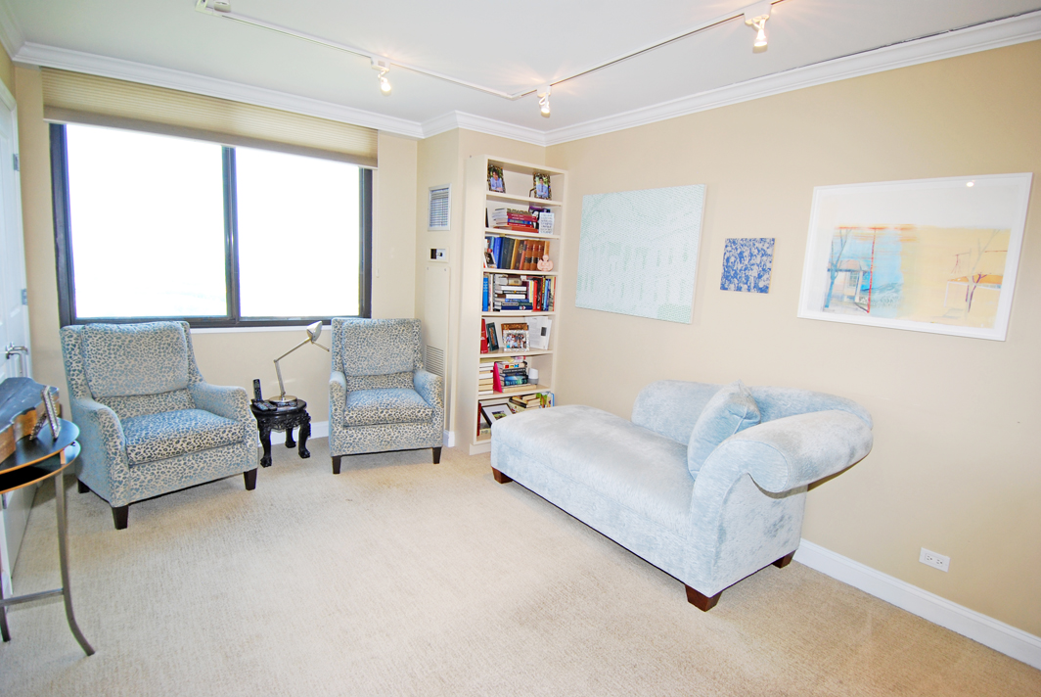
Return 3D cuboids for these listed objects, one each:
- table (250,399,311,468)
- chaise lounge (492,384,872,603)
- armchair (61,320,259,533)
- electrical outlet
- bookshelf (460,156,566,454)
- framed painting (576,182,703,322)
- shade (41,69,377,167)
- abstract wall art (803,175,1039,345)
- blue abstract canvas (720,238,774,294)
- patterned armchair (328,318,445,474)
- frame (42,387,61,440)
[{"bbox_3d":[-1.791,0.612,3.886,0.384,0.404,0.384,-4,11,-37],"label":"table"},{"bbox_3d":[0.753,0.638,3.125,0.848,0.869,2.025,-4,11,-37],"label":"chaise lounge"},{"bbox_3d":[-2.227,0.392,3.240,0.838,0.995,0.798,10,11,36],"label":"armchair"},{"bbox_3d":[1.895,0.966,2.383,0.008,0.071,0.112,-4,11,-37],"label":"electrical outlet"},{"bbox_3d":[-0.086,-0.306,4.257,0.778,2.283,0.268,-4,11,-37],"label":"bookshelf"},{"bbox_3d":[0.801,-0.665,3.672,0.035,0.855,1.076,-4,11,-37],"label":"framed painting"},{"bbox_3d":[-1.975,-1.551,3.640,2.010,0.303,0.056,-4,11,-37],"label":"shade"},{"bbox_3d":[1.759,-0.429,2.423,0.030,0.674,0.830,-4,11,-37],"label":"abstract wall art"},{"bbox_3d":[1.315,-0.479,3.014,0.025,0.306,0.299,-4,11,-37],"label":"blue abstract canvas"},{"bbox_3d":[-1.074,0.322,4.078,0.798,0.995,0.838,0,10,-22],"label":"patterned armchair"},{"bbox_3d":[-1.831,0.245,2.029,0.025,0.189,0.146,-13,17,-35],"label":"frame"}]

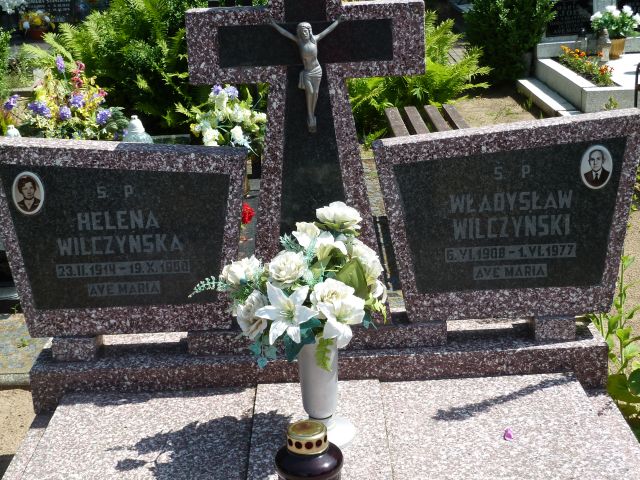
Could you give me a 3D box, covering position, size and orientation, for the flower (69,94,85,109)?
[{"bbox_3d":[-1.135,-0.647,4.750,0.072,0.065,0.066,-7,19,-13],"label":"flower"}]

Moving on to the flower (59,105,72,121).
[{"bbox_3d":[-1.176,-0.588,4.700,0.058,0.066,0.060,-7,19,-13],"label":"flower"}]

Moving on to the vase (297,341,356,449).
[{"bbox_3d":[-0.003,0.350,2.511,0.180,0.280,0.180,-3,18,0],"label":"vase"}]

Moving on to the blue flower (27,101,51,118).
[{"bbox_3d":[-1.299,-0.601,4.700,0.105,0.078,0.075,-7,19,-14],"label":"blue flower"}]

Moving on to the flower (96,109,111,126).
[{"bbox_3d":[-0.994,-0.565,4.680,0.068,0.075,0.066,-6,19,-11],"label":"flower"}]

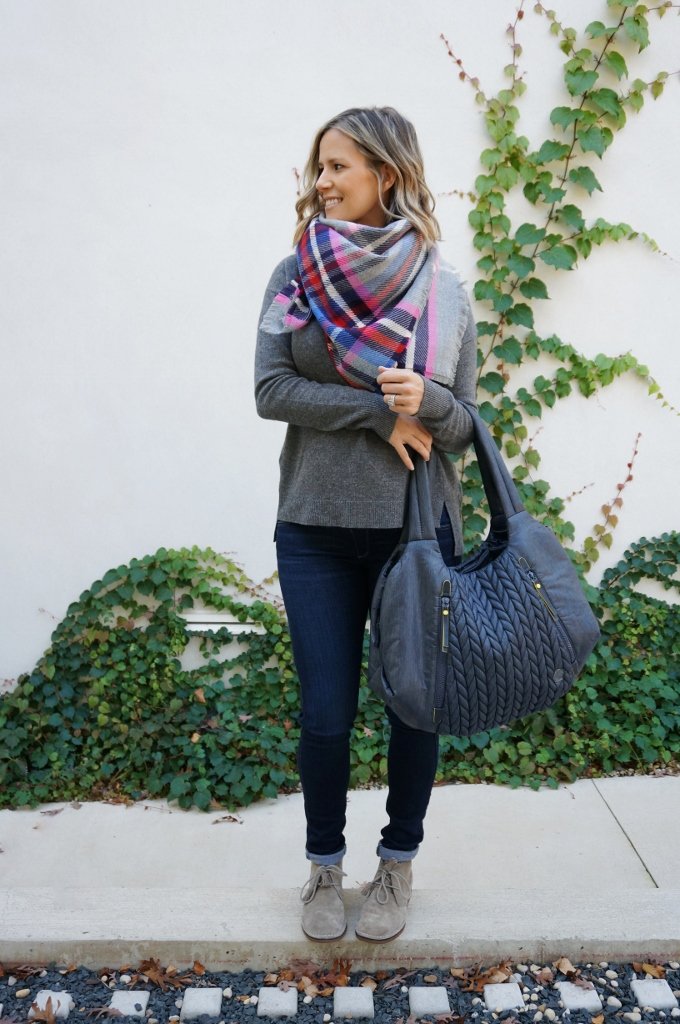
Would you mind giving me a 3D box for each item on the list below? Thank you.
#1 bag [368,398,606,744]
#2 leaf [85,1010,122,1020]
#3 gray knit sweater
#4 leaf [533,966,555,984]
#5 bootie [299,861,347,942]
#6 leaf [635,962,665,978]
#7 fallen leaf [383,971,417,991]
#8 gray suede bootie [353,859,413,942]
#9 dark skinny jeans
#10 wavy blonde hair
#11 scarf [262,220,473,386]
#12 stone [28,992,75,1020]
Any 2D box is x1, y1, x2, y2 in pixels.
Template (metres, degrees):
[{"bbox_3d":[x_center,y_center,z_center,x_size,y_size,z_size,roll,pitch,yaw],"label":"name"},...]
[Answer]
[{"bbox_3d":[0.283,0.107,1.868,0.430,0.590,0.190,-9,9,-9],"label":"bag"},{"bbox_3d":[-0.451,0.961,1.843,0.072,0.022,0.040,0,7,0],"label":"leaf"},{"bbox_3d":[0.055,-0.207,1.947,0.450,0.640,0.320,2,10,12],"label":"gray knit sweater"},{"bbox_3d":[0.416,0.946,1.969,0.043,0.020,0.042,0,7,0],"label":"leaf"},{"bbox_3d":[-0.030,0.808,2.115,0.098,0.125,0.260,0,9,2],"label":"bootie"},{"bbox_3d":[0.637,0.945,1.989,0.062,0.020,0.040,0,7,0],"label":"leaf"},{"bbox_3d":[0.123,0.949,1.959,0.090,0.018,0.035,-6,9,-39],"label":"fallen leaf"},{"bbox_3d":[0.109,0.809,2.113,0.106,0.135,0.265,2,7,13],"label":"gray suede bootie"},{"bbox_3d":[0.057,0.354,2.091,0.370,0.820,0.250,0,7,3],"label":"dark skinny jeans"},{"bbox_3d":[0.052,-0.656,1.884,0.270,0.268,0.250,-6,11,-32],"label":"wavy blonde hair"},{"bbox_3d":[0.049,-0.409,1.914,0.390,0.320,0.270,1,7,5],"label":"scarf"},{"bbox_3d":[-0.564,0.983,1.896,0.074,0.040,0.075,-1,9,-5],"label":"stone"}]

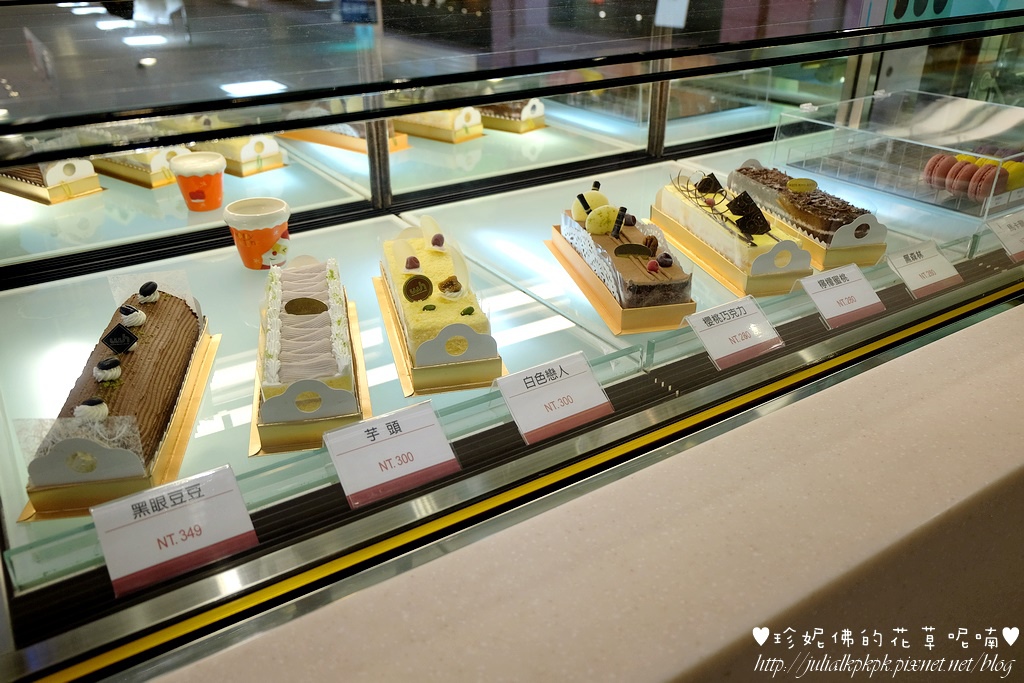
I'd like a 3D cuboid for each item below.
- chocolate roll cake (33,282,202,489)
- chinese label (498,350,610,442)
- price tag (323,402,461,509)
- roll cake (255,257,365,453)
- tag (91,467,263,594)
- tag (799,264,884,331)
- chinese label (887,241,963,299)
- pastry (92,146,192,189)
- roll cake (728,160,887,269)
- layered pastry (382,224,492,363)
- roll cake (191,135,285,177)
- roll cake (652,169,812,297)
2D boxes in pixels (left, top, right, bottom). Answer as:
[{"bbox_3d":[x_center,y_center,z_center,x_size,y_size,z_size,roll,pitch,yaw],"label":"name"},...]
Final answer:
[{"bbox_3d":[-0.307,0.027,0.628,0.076,0.064,0.258,-6,27,-8],"label":"chocolate roll cake"},{"bbox_3d":[0.036,0.048,0.654,0.088,0.012,0.060,-16,68,-29],"label":"chinese label"},{"bbox_3d":[-0.085,0.080,0.550,0.083,0.007,0.057,-16,67,-27],"label":"price tag"},{"bbox_3d":[-0.188,-0.004,0.707,0.083,0.058,0.256,-6,29,-13],"label":"roll cake"},{"bbox_3d":[-0.210,0.118,0.483,0.083,0.007,0.057,-17,68,-28],"label":"tag"},{"bbox_3d":[0.330,-0.044,0.772,0.083,0.007,0.057,-17,69,-27],"label":"tag"},{"bbox_3d":[0.443,-0.076,0.829,0.083,0.007,0.057,-17,69,-28],"label":"chinese label"},{"bbox_3d":[-0.667,-0.325,1.347,0.261,0.058,0.077,19,33,34],"label":"pastry"},{"bbox_3d":[0.369,-0.174,0.990,0.074,0.062,0.266,-6,27,-8],"label":"roll cake"},{"bbox_3d":[-0.081,-0.050,0.786,0.075,0.063,0.246,-7,29,-13],"label":"layered pastry"},{"bbox_3d":[-0.512,-0.349,1.343,0.230,0.060,0.083,19,33,31],"label":"roll cake"},{"bbox_3d":[0.271,-0.146,0.975,0.080,0.067,0.256,-7,29,-14],"label":"roll cake"}]

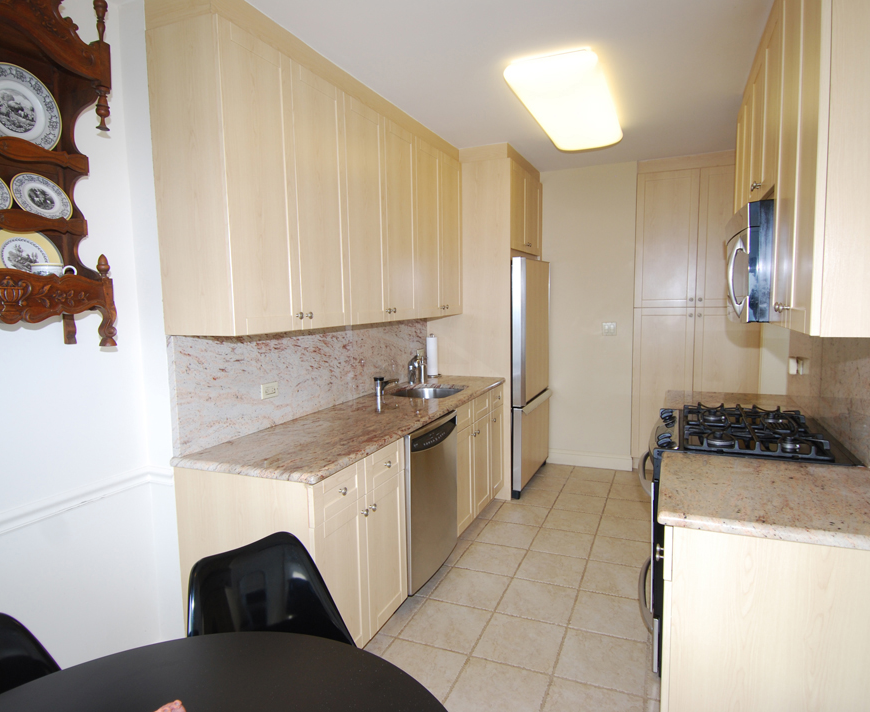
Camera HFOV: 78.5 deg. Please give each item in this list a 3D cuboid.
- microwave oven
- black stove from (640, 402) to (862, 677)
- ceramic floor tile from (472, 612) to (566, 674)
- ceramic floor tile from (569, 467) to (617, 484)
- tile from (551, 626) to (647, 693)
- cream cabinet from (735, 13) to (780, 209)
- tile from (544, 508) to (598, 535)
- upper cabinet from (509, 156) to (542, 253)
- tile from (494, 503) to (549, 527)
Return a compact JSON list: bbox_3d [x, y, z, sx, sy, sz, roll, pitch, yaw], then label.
[{"bbox_3d":[1.317,-0.340,2.023,0.390,0.395,0.760,1,5,23],"label":"microwave oven"},{"bbox_3d":[1.204,0.739,2.180,0.675,0.940,0.780,1,5,23],"label":"black stove"},{"bbox_3d":[0.371,1.242,2.308,0.334,0.010,0.330,1,6,24],"label":"ceramic floor tile"},{"bbox_3d":[1.321,1.002,4.469,0.334,0.010,0.330,1,6,24],"label":"ceramic floor tile"},{"bbox_3d":[0.681,1.235,2.160,0.334,0.015,0.334,1,6,24],"label":"tile"},{"bbox_3d":[1.487,-0.905,2.213,0.294,0.565,1.139,1,6,24],"label":"cream cabinet"},{"bbox_3d":[0.917,1.105,3.544,0.332,0.010,0.336,1,5,23],"label":"tile"},{"bbox_3d":[0.427,-1.127,4.286,0.640,0.626,0.952,1,6,24],"label":"upper cabinet"},{"bbox_3d":[0.600,1.099,3.680,0.334,0.010,0.330,1,6,24],"label":"tile"}]

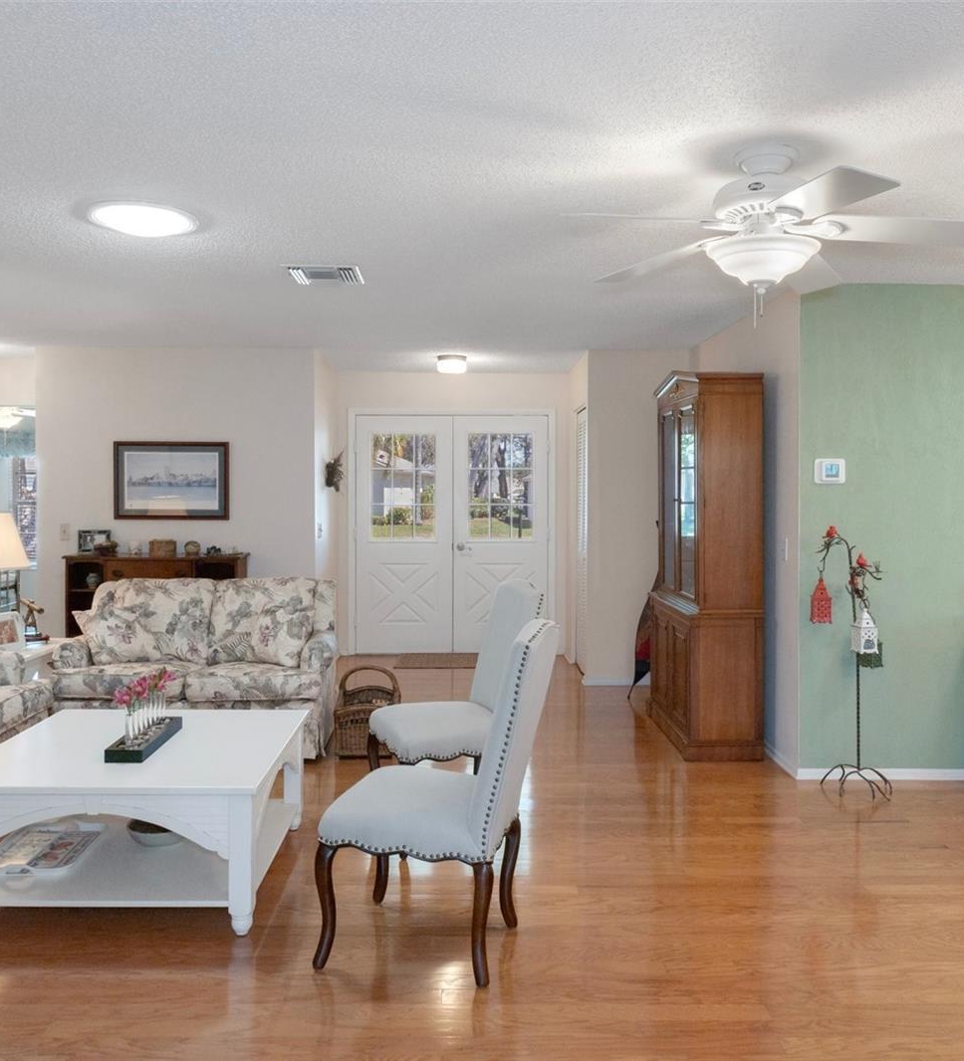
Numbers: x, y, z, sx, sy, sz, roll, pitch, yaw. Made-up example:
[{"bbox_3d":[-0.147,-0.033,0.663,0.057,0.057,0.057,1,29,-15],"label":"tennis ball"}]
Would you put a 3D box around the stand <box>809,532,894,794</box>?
[{"bbox_3d":[1.763,0.613,4.430,0.390,1.260,0.300,0,2,0],"label":"stand"}]

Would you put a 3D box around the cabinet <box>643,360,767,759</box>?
[{"bbox_3d":[1.280,0.139,5.390,0.430,2.110,1.000,0,2,0],"label":"cabinet"}]

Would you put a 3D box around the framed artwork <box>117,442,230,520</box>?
[{"bbox_3d":[-2.158,-0.347,6.460,0.805,0.550,0.030,0,2,-1],"label":"framed artwork"}]

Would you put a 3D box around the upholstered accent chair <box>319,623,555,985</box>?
[{"bbox_3d":[-0.126,0.792,2.943,0.650,1.050,0.510,1,2,16],"label":"upholstered accent chair"}]

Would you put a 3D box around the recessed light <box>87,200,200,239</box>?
[{"bbox_3d":[-1.257,-1.128,3.440,0.420,0.045,0.420,0,2,0],"label":"recessed light"}]

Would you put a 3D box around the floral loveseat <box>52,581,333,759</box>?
[{"bbox_3d":[-1.595,0.745,5.380,1.480,0.900,0.880,0,2,0],"label":"floral loveseat"}]

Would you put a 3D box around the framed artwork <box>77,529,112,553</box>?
[{"bbox_3d":[-2.658,0.073,6.380,0.230,0.165,0.050,0,2,-1],"label":"framed artwork"}]

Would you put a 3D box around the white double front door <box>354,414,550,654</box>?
[{"bbox_3d":[-0.260,0.027,7.930,1.660,2.040,0.050,0,2,-1],"label":"white double front door"}]

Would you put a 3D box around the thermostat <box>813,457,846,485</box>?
[{"bbox_3d":[1.674,-0.284,4.460,0.148,0.120,0.030,0,2,-1],"label":"thermostat"}]

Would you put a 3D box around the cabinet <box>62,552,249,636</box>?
[{"bbox_3d":[-2.190,0.646,6.300,1.160,0.950,0.340,0,2,-1],"label":"cabinet"}]

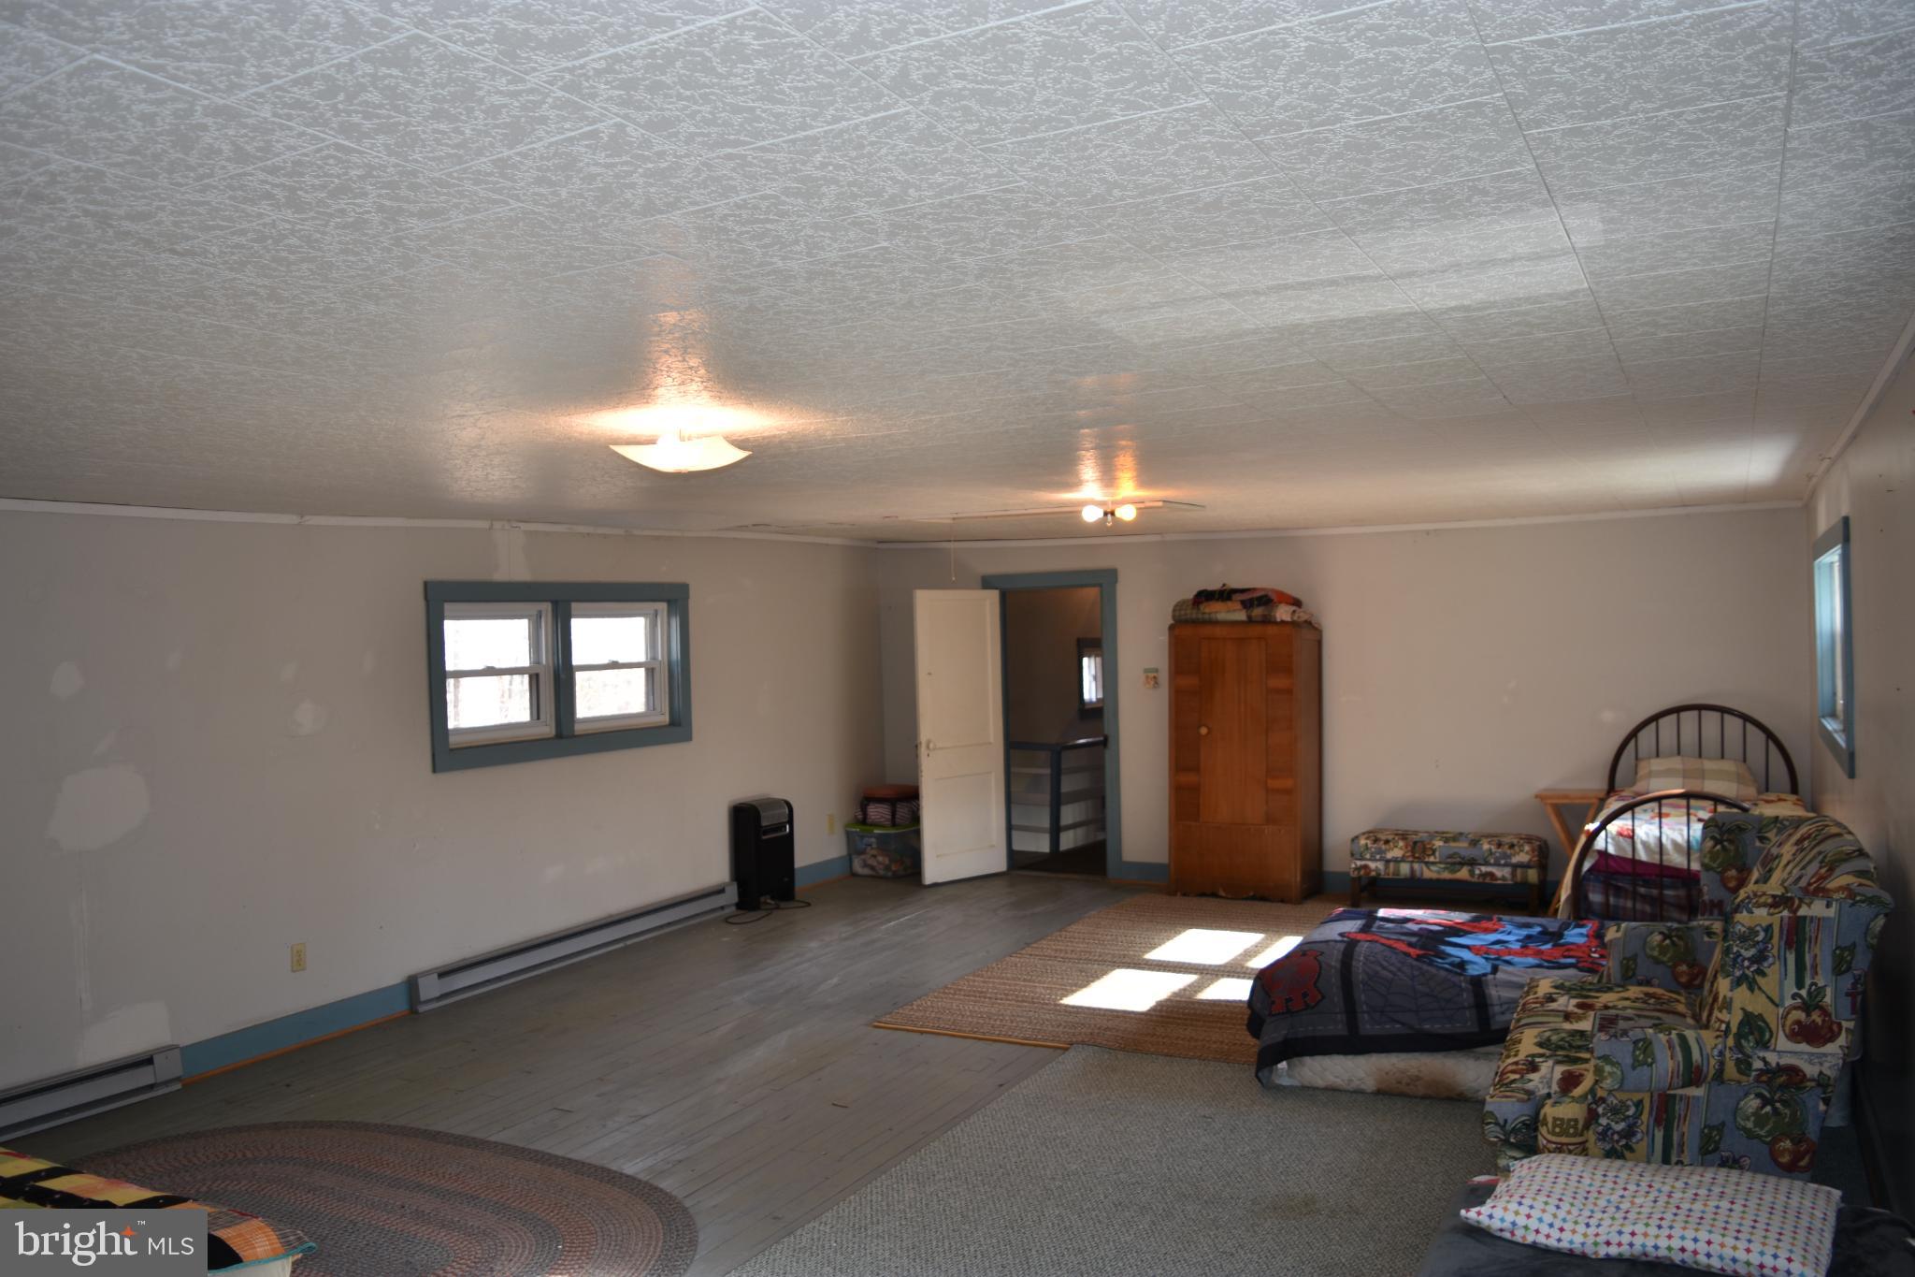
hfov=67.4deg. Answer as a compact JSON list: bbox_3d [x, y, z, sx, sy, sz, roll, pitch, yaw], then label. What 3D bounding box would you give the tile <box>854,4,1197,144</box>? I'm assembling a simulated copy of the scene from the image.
[{"bbox_3d":[0.087,-0.628,1.602,0.303,0.020,0.303,-1,0,28],"label":"tile"}]

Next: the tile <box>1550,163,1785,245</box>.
[{"bbox_3d":[1.048,-0.641,2.119,0.305,0.016,0.305,-1,1,28],"label":"tile"}]

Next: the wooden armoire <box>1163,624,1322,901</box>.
[{"bbox_3d":[1.848,0.774,9.178,0.870,1.745,0.440,-1,1,31],"label":"wooden armoire"}]

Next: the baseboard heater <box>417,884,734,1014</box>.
[{"bbox_3d":[-1.994,1.669,7.901,0.075,0.185,2.500,-1,1,28],"label":"baseboard heater"}]

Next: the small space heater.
[{"bbox_3d":[-1.258,1.389,9.349,0.180,0.690,0.340,-1,1,28],"label":"small space heater"}]

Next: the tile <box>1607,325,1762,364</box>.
[{"bbox_3d":[1.611,-0.655,3.179,0.305,0.016,0.305,-1,1,28],"label":"tile"}]

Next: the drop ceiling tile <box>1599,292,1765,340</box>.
[{"bbox_3d":[1.468,-0.650,2.909,0.305,0.016,0.305,-1,1,28],"label":"drop ceiling tile"}]

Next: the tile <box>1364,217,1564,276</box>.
[{"bbox_3d":[0.872,-0.654,2.426,0.305,0.016,0.305,-1,0,28],"label":"tile"}]

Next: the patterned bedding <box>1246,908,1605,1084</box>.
[{"bbox_3d":[2.244,1.467,5.669,1.850,0.420,1.380,-1,0,23],"label":"patterned bedding"}]

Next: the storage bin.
[{"bbox_3d":[-0.468,1.526,10.379,0.480,0.340,0.520,-1,1,28],"label":"storage bin"}]

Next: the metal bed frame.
[{"bbox_3d":[3.723,1.015,7.252,1.020,1.234,2.060,-1,1,28],"label":"metal bed frame"}]

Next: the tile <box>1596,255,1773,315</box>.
[{"bbox_3d":[1.337,-0.651,2.657,0.303,0.020,0.303,-1,1,28],"label":"tile"}]

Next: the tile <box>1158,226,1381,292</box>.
[{"bbox_3d":[0.521,-0.636,2.408,0.303,0.020,0.303,-1,0,28],"label":"tile"}]

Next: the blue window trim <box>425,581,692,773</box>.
[{"bbox_3d":[-2.121,0.161,7.846,0.110,0.930,2.030,-1,1,28],"label":"blue window trim"}]

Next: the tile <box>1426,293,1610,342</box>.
[{"bbox_3d":[1.164,-0.660,2.967,0.305,0.016,0.305,-1,0,28],"label":"tile"}]

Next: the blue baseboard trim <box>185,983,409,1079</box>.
[{"bbox_3d":[-2.761,1.659,6.113,0.020,0.132,1.122,-1,0,26],"label":"blue baseboard trim"}]

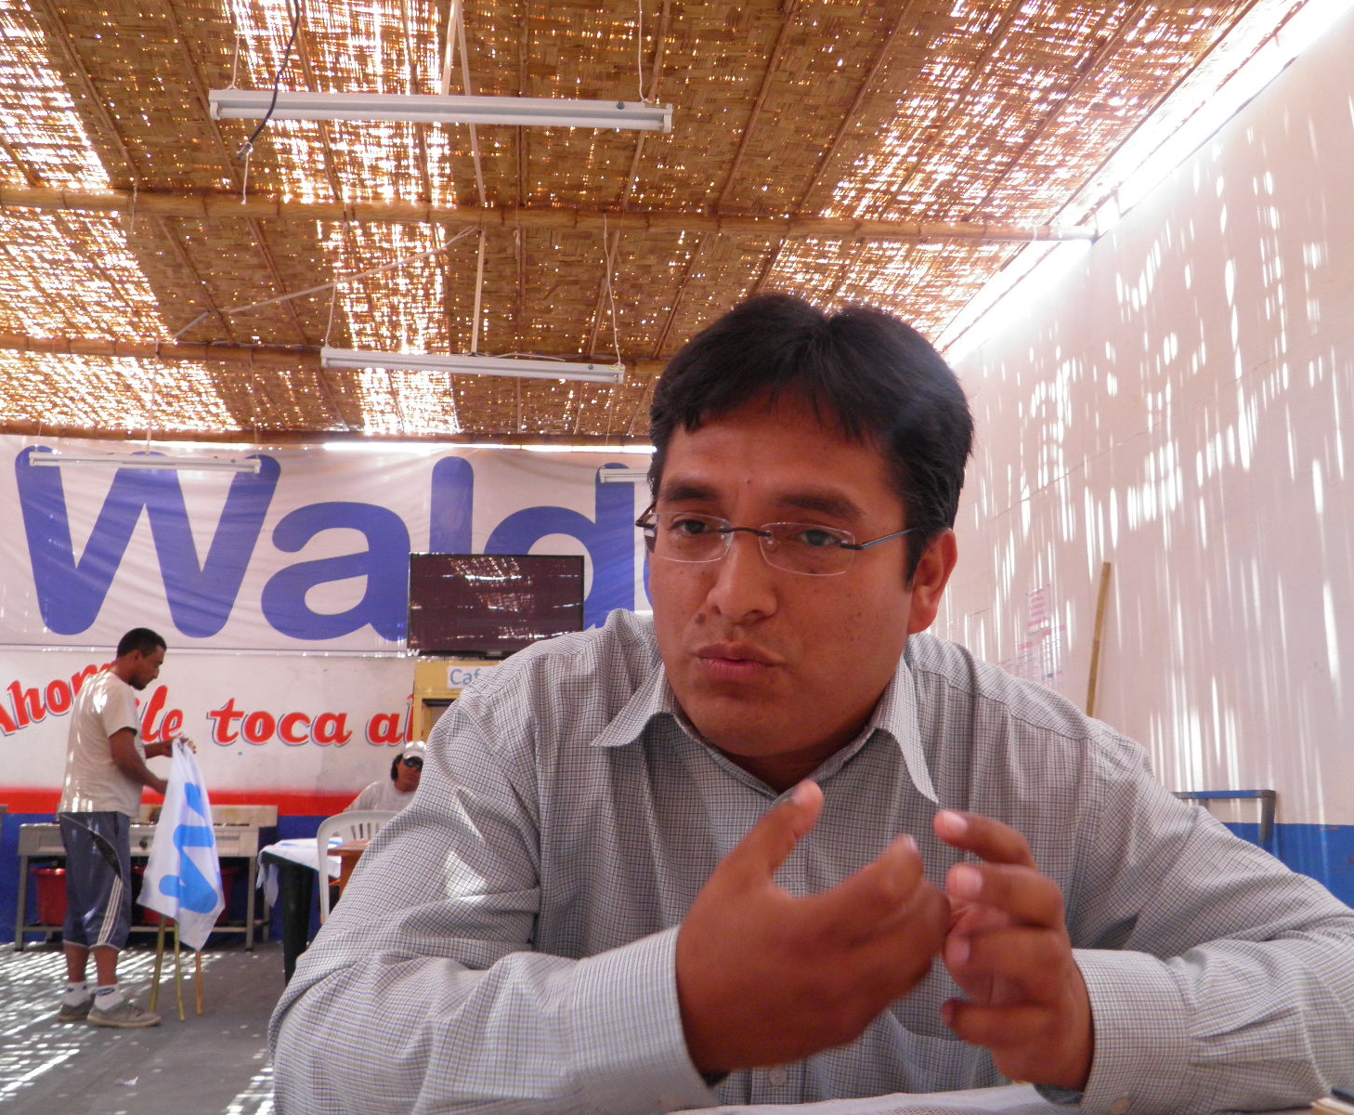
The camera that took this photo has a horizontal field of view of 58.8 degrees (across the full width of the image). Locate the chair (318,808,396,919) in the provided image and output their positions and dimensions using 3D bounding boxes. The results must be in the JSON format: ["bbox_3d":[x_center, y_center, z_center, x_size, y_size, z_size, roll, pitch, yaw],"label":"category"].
[{"bbox_3d":[-1.097,1.362,4.375,0.470,0.860,0.520,0,-12,3],"label":"chair"}]

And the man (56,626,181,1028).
[{"bbox_3d":[-2.398,1.124,5.189,0.520,1.650,0.460,7,-14,-26],"label":"man"}]

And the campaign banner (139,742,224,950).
[{"bbox_3d":[-2.144,1.244,5.204,0.350,0.870,0.180,5,-13,-21],"label":"campaign banner"}]

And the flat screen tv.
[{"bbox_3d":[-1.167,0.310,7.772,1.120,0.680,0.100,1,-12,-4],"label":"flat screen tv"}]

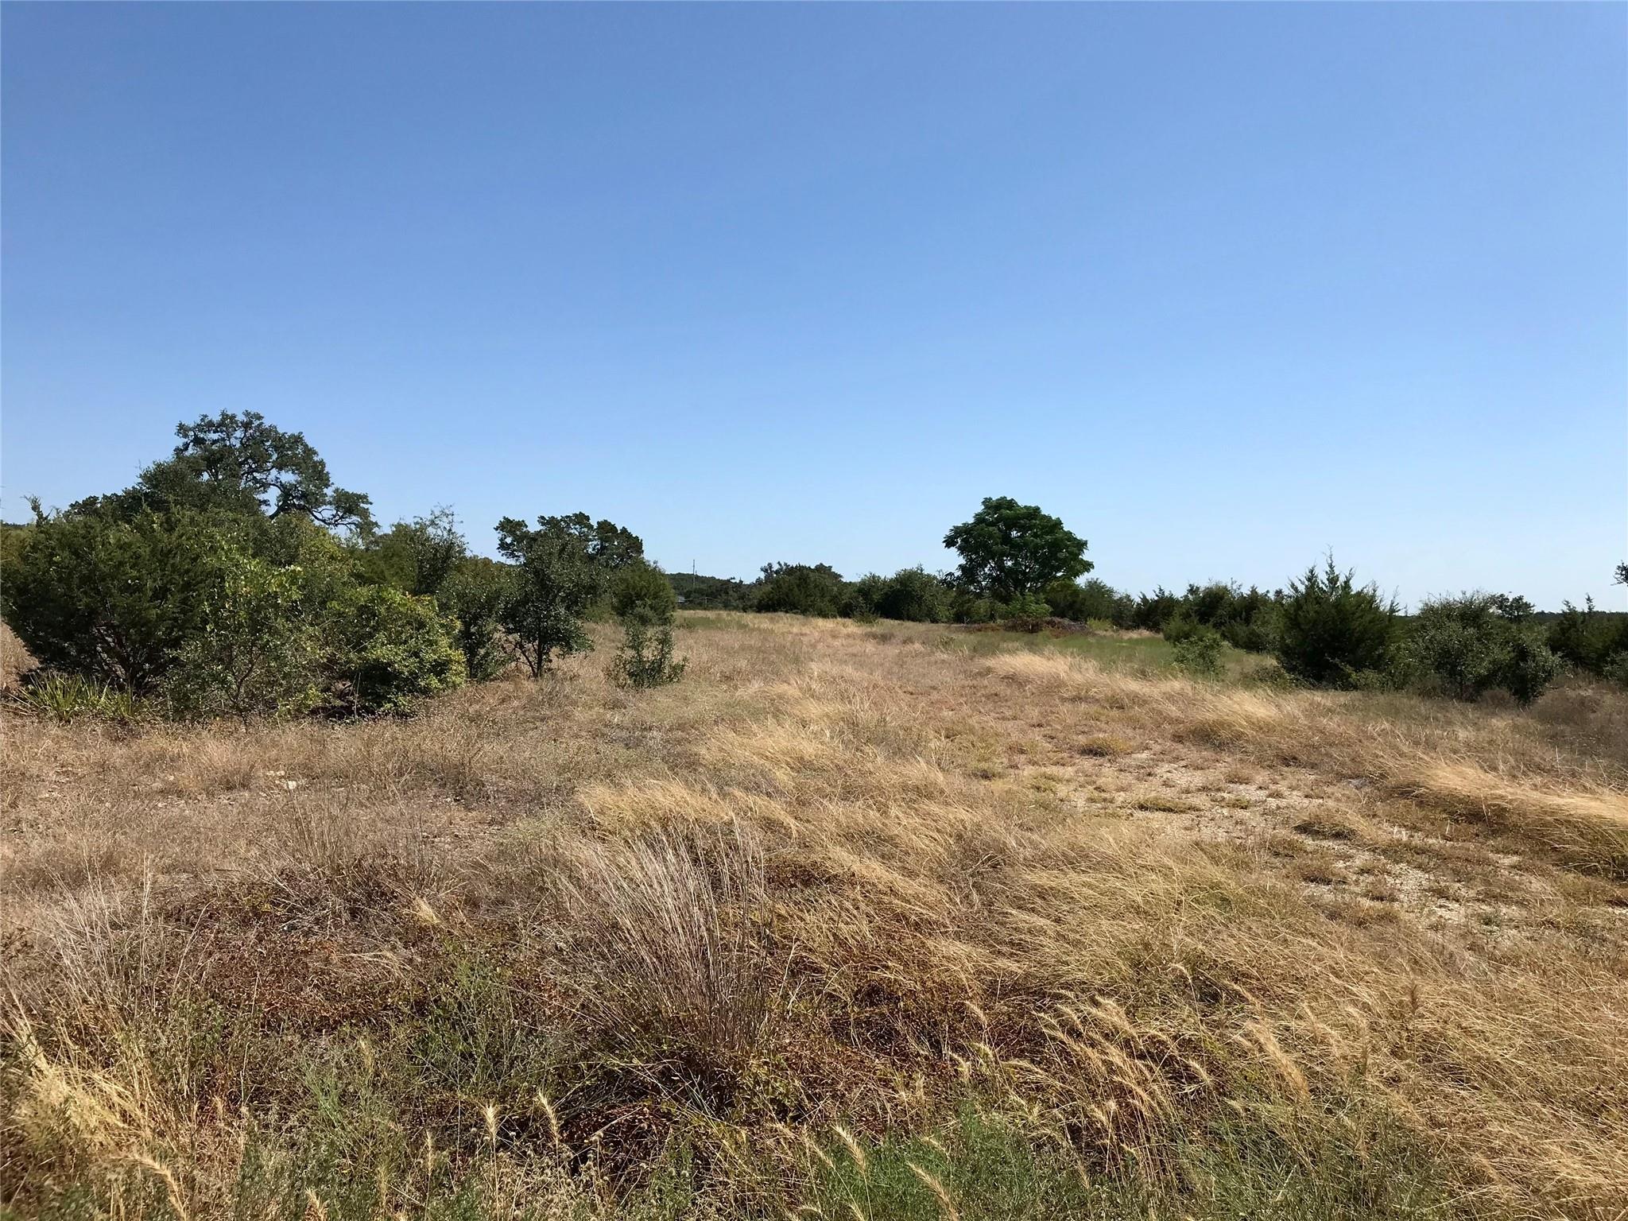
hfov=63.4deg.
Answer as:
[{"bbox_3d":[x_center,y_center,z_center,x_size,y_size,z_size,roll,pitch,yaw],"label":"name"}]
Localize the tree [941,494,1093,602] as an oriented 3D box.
[{"bbox_3d":[9.272,-2.347,60.000,6.780,5.680,6.440,0,0,0],"label":"tree"}]

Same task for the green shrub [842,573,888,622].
[{"bbox_3d":[2.347,-0.579,60.000,2.040,2.120,2.100,0,0,0],"label":"green shrub"}]

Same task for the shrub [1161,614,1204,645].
[{"bbox_3d":[10.452,0.572,37.000,1.430,0.960,1.360,0,0,0],"label":"shrub"}]

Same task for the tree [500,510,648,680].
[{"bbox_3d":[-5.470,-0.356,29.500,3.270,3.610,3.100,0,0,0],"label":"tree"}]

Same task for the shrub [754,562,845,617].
[{"bbox_3d":[-0.722,-1.067,65.000,4.430,2.670,4.000,0,0,0],"label":"shrub"}]

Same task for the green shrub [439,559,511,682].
[{"bbox_3d":[-6.834,0.205,26.500,1.430,2.460,1.500,0,0,0],"label":"green shrub"}]

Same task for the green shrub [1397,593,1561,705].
[{"bbox_3d":[11.870,0.692,23.500,2.870,1.980,2.600,0,0,0],"label":"green shrub"}]

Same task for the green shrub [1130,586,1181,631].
[{"bbox_3d":[12.188,-0.023,47.000,1.820,1.630,1.820,0,0,0],"label":"green shrub"}]

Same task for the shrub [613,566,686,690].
[{"bbox_3d":[-2.877,0.278,23.000,1.330,2.180,1.400,0,0,0],"label":"shrub"}]

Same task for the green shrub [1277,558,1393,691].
[{"bbox_3d":[9.492,0.232,24.000,2.230,2.390,2.230,0,0,0],"label":"green shrub"}]

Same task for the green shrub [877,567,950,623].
[{"bbox_3d":[4.578,-0.695,60.000,3.420,2.490,3.080,0,0,0],"label":"green shrub"}]

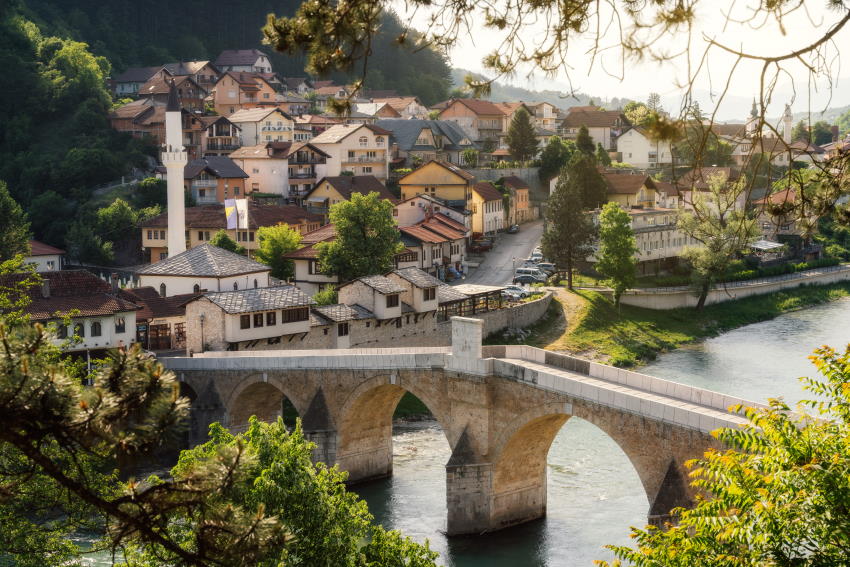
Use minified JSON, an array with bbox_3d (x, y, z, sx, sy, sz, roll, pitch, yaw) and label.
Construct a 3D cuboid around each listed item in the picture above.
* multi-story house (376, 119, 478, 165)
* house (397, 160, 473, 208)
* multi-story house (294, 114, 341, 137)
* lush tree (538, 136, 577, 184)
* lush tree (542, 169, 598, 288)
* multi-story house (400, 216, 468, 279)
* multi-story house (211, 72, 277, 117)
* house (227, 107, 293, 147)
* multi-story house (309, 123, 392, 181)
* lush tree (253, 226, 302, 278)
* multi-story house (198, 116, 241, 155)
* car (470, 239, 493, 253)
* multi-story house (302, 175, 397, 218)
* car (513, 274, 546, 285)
[{"bbox_3d":[0.590,-27.380,254.000,16.500,8.800,12.000,2,7,17],"label":"multi-story house"},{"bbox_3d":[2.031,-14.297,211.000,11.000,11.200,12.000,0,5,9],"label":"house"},{"bbox_3d":[-23.617,-34.373,288.000,9.500,6.500,8.500,-2,5,-18],"label":"multi-story house"},{"bbox_3d":[25.710,-23.867,252.000,7.400,9.400,7.400,0,6,6],"label":"lush tree"},{"bbox_3d":[19.694,-7.632,177.000,7.200,16.600,7.200,0,6,6],"label":"lush tree"},{"bbox_3d":[1.448,-5.793,198.000,6.000,8.700,18.000,2,6,20],"label":"multi-story house"},{"bbox_3d":[-39.172,-41.257,285.000,11.000,10.300,10.500,-4,7,-38],"label":"multi-story house"},{"bbox_3d":[-32.910,-31.190,263.000,9.000,9.000,10.500,-6,9,-40],"label":"house"},{"bbox_3d":[-14.476,-25.117,249.000,11.000,11.000,10.500,-4,7,-38],"label":"multi-story house"},{"bbox_3d":[-17.372,-3.320,154.000,5.600,7.400,5.600,0,5,0],"label":"lush tree"},{"bbox_3d":[-42.150,-30.020,267.000,7.800,8.500,8.200,-6,9,-40],"label":"multi-story house"},{"bbox_3d":[8.969,-6.038,208.000,4.100,1.550,1.750,2,6,21],"label":"car"},{"bbox_3d":[-12.448,-13.701,217.000,10.500,8.300,11.500,5,8,45],"label":"multi-story house"},{"bbox_3d":[14.200,-0.370,176.000,4.500,1.470,1.770,-4,8,-28],"label":"car"}]

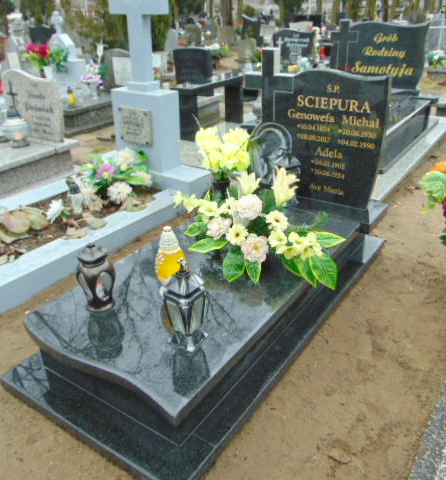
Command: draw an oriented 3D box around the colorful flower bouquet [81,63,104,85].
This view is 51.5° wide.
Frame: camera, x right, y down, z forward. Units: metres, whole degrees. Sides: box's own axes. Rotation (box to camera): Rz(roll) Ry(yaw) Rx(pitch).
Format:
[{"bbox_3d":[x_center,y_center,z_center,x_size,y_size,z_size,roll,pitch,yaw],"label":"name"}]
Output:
[{"bbox_3d":[-1.750,-2.233,6.200,0.280,0.270,0.260,16,30,30],"label":"colorful flower bouquet"}]

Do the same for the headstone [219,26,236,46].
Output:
[{"bbox_3d":[0.173,-6.843,15.579,0.620,0.620,0.110,16,30,30],"label":"headstone"}]

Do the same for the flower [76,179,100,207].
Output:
[{"bbox_3d":[-0.897,-0.311,3.060,0.150,0.160,0.120,3,26,7],"label":"flower"}]

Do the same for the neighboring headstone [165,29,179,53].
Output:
[{"bbox_3d":[-1.420,-5.597,13.000,0.420,0.680,0.120,16,30,30],"label":"neighboring headstone"}]

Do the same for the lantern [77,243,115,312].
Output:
[{"bbox_3d":[-0.426,0.120,1.565,0.125,0.242,0.125,0,26,0],"label":"lantern"}]

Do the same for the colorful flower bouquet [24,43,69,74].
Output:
[{"bbox_3d":[-2.289,-2.356,6.000,0.560,0.380,0.420,16,30,30],"label":"colorful flower bouquet"}]

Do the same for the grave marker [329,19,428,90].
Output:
[{"bbox_3d":[1.671,-2.032,5.084,1.030,0.700,0.110,16,30,30],"label":"grave marker"}]

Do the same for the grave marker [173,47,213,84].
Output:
[{"bbox_3d":[-0.369,-2.069,5.715,0.500,0.520,0.110,16,30,30],"label":"grave marker"}]

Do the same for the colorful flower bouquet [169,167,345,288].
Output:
[{"bbox_3d":[0.150,-0.072,2.035,0.680,0.370,0.480,16,30,30],"label":"colorful flower bouquet"}]

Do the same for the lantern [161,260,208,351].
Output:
[{"bbox_3d":[-0.109,0.181,1.385,0.095,0.285,0.095,16,30,30],"label":"lantern"}]

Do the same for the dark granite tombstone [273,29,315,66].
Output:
[{"bbox_3d":[1.213,-3.337,8.042,0.760,0.620,0.110,16,30,30],"label":"dark granite tombstone"}]

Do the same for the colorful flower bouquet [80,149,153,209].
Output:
[{"bbox_3d":[-0.726,-0.423,3.160,0.480,0.340,0.400,16,30,30],"label":"colorful flower bouquet"}]

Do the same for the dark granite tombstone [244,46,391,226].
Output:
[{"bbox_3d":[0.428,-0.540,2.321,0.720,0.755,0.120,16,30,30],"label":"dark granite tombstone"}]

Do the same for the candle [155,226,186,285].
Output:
[{"bbox_3d":[-0.208,0.088,1.828,0.115,0.285,0.115,0,26,0],"label":"candle"}]

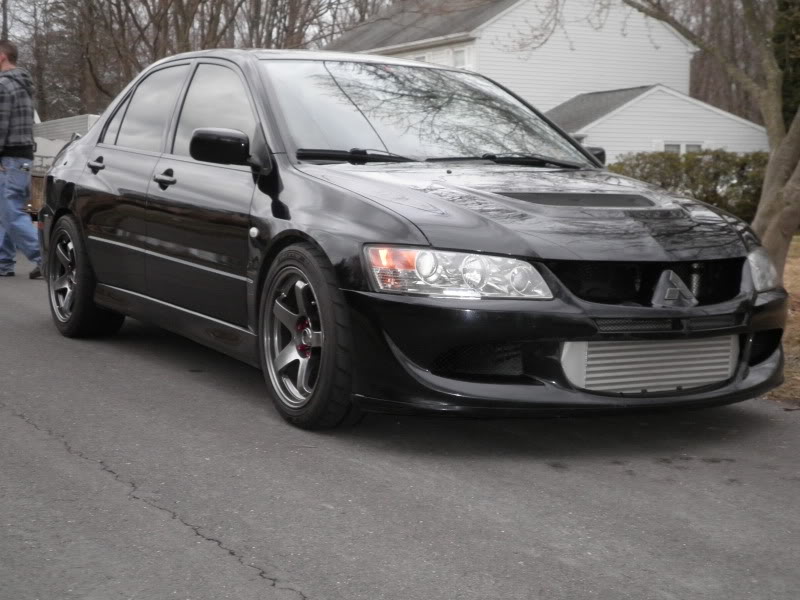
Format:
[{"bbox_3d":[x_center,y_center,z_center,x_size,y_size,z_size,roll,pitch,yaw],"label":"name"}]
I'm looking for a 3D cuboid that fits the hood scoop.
[{"bbox_3d":[0.624,-0.344,3.990,0.600,0.050,0.180,-3,17,-32],"label":"hood scoop"}]

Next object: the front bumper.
[{"bbox_3d":[0.708,0.128,3.888,1.740,0.390,0.600,-3,7,-32],"label":"front bumper"}]

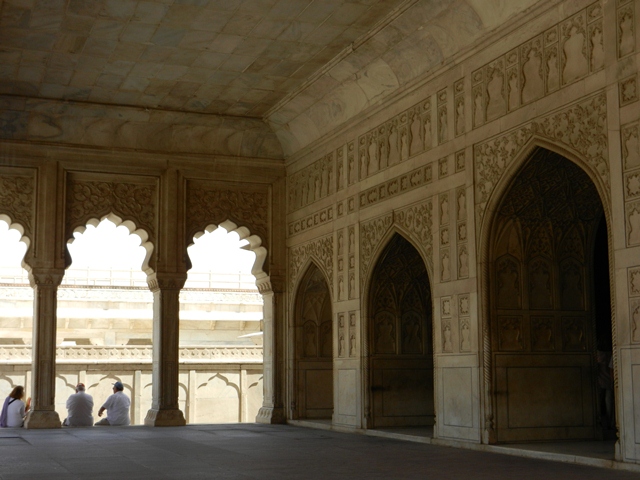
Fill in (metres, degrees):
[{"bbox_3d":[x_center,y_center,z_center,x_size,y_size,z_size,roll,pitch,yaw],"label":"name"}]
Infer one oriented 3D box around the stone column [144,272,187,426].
[{"bbox_3d":[-3.325,2.351,21.082,0.658,3.199,0.909,3,-8,-21],"label":"stone column"}]

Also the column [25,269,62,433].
[{"bbox_3d":[-5.644,2.239,20.186,0.658,3.199,0.909,3,-8,-21],"label":"column"}]

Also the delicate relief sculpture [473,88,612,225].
[{"bbox_3d":[2.904,-0.896,12.656,0.321,1.380,3.012,3,-8,-21],"label":"delicate relief sculpture"}]

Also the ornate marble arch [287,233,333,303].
[{"bbox_3d":[-0.183,0.546,20.137,0.128,1.059,2.589,3,-8,-21],"label":"ornate marble arch"}]

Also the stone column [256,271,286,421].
[{"bbox_3d":[-1.158,2.458,21.930,0.332,3.199,0.931,3,-8,-21],"label":"stone column"}]

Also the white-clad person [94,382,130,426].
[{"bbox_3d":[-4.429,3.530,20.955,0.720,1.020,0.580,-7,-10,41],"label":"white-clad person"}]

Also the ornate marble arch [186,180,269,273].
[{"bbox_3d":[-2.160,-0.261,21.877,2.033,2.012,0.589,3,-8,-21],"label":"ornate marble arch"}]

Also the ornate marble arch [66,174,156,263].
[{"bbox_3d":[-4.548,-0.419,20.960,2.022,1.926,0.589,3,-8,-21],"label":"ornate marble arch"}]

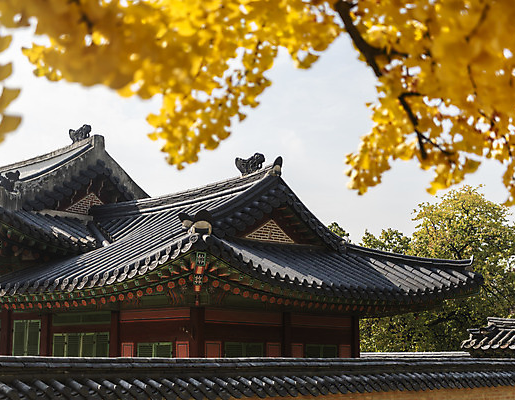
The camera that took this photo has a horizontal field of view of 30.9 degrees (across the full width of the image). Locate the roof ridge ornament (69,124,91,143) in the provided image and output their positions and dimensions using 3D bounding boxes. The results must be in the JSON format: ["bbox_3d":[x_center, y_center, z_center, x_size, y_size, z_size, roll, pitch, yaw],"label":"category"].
[{"bbox_3d":[-5.596,-2.081,29.307,0.780,0.520,0.230,-7,-12,34],"label":"roof ridge ornament"}]

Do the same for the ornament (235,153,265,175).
[{"bbox_3d":[-0.196,-0.873,22.804,0.740,0.510,0.220,-7,-12,34],"label":"ornament"}]

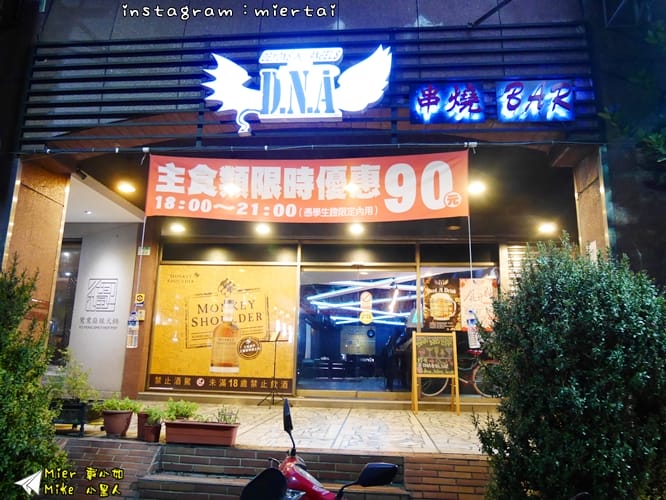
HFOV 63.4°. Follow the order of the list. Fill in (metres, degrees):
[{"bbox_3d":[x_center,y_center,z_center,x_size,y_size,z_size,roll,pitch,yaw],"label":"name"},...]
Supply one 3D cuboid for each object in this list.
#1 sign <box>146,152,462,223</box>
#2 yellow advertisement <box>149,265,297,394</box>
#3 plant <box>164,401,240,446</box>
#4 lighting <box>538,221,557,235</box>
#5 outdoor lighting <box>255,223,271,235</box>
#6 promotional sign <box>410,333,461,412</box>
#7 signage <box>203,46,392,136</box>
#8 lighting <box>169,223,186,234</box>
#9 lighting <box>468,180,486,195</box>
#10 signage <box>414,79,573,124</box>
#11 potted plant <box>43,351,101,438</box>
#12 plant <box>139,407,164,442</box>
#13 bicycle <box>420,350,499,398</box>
[{"bbox_3d":[-0.270,-0.584,5.003,2.997,0.661,0.050,0,-12,5],"label":"sign"},{"bbox_3d":[-1.718,1.236,8.537,2.293,1.977,0.050,0,-11,5],"label":"yellow advertisement"},{"bbox_3d":[-1.113,1.471,4.602,0.618,0.330,0.250,0,-11,5],"label":"plant"},{"bbox_3d":[3.314,-0.332,8.325,0.220,0.080,0.220,0,-12,5],"label":"lighting"},{"bbox_3d":[-1.135,-0.340,8.735,0.220,0.080,0.220,0,-12,5],"label":"outdoor lighting"},{"bbox_3d":[1.536,1.857,8.172,0.660,1.202,0.420,0,-12,5],"label":"promotional sign"},{"bbox_3d":[-0.346,-1.502,5.124,1.793,0.896,0.120,0,-12,5],"label":"signage"},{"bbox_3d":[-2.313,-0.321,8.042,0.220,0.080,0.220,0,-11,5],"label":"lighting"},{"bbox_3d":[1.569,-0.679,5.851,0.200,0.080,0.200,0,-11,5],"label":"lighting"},{"bbox_3d":[1.459,-1.357,4.960,1.469,0.424,0.070,0,-12,5],"label":"signage"},{"bbox_3d":[-2.516,1.377,5.234,0.477,0.768,0.420,0,-12,5],"label":"potted plant"},{"bbox_3d":[-1.549,1.495,4.653,0.170,0.285,0.170,0,-11,5],"label":"plant"},{"bbox_3d":[2.116,1.974,8.948,1.613,0.930,0.500,0,-11,5],"label":"bicycle"}]

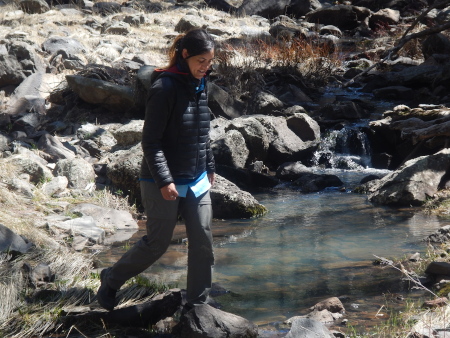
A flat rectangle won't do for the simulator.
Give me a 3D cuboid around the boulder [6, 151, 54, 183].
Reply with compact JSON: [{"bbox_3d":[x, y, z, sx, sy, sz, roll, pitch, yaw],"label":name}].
[{"bbox_3d":[-1.554,-0.012,12.100,0.363,0.230,0.310,0,8,0],"label":"boulder"}]

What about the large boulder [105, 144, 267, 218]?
[{"bbox_3d":[-0.324,0.103,12.487,1.329,0.547,0.840,0,9,-1],"label":"large boulder"}]

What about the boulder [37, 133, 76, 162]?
[{"bbox_3d":[-1.440,-0.184,13.006,0.342,0.240,0.271,-1,9,-6],"label":"boulder"}]

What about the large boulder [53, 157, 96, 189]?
[{"bbox_3d":[-1.247,0.029,12.608,0.365,0.245,0.307,-1,9,-6],"label":"large boulder"}]

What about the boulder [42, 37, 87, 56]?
[{"bbox_3d":[-1.806,-1.378,17.120,0.495,0.212,0.392,-1,9,-6],"label":"boulder"}]

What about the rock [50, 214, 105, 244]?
[{"bbox_3d":[-1.067,0.434,10.929,0.402,0.193,0.279,-1,9,-6],"label":"rock"}]

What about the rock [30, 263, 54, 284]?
[{"bbox_3d":[-1.097,0.628,9.150,0.144,0.120,0.130,0,8,0],"label":"rock"}]

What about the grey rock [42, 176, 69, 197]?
[{"bbox_3d":[-1.325,0.137,11.900,0.202,0.135,0.170,0,8,0],"label":"grey rock"}]

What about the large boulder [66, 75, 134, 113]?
[{"bbox_3d":[-1.152,-0.704,14.200,0.647,0.300,0.450,0,8,0],"label":"large boulder"}]

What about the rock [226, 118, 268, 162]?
[{"bbox_3d":[0.201,-0.264,13.600,0.372,0.360,0.380,0,8,0],"label":"rock"}]

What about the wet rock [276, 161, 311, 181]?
[{"bbox_3d":[0.645,0.014,14.133,0.334,0.168,0.265,0,9,3],"label":"wet rock"}]

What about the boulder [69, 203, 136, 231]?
[{"bbox_3d":[-0.926,0.362,11.600,0.528,0.160,0.380,0,8,0],"label":"boulder"}]

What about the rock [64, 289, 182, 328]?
[{"bbox_3d":[-0.577,0.793,8.650,0.663,0.180,0.320,0,8,0],"label":"rock"}]

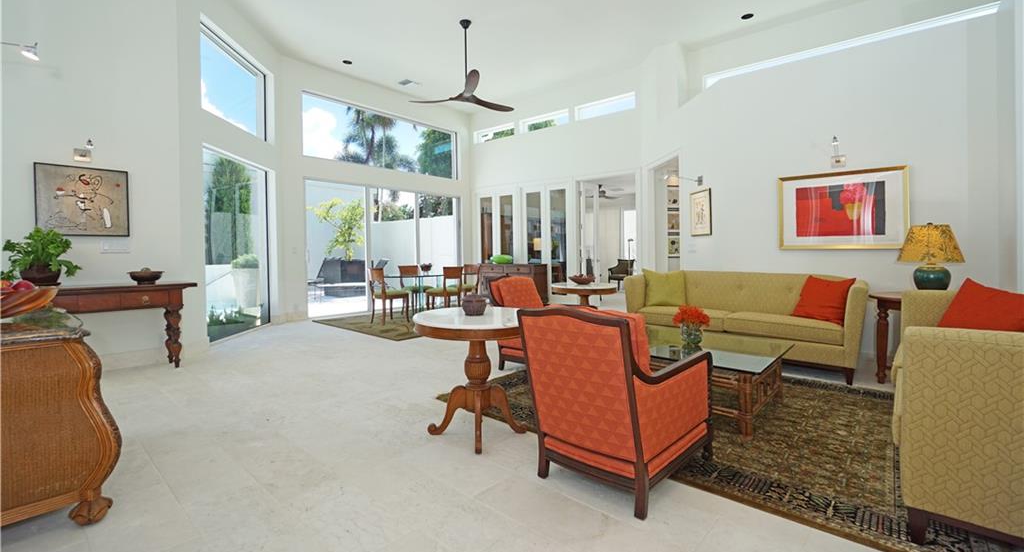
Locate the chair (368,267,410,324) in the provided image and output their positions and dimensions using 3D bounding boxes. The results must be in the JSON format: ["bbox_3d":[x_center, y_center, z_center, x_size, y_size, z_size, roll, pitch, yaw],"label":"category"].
[{"bbox_3d":[-2.034,0.320,7.056,0.456,0.895,0.553,2,4,42],"label":"chair"}]

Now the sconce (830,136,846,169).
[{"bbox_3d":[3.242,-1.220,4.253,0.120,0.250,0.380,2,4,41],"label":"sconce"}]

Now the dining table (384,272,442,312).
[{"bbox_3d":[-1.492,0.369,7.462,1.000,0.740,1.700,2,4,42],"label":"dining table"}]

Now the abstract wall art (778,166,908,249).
[{"bbox_3d":[3.346,-0.664,4.377,1.060,0.810,0.040,2,4,41],"label":"abstract wall art"}]

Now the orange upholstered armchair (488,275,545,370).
[{"bbox_3d":[0.333,0.480,4.244,0.840,0.880,0.680,1,3,31],"label":"orange upholstered armchair"}]

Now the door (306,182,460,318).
[{"bbox_3d":[-2.481,-0.568,8.959,0.108,2.495,3.591,2,4,42],"label":"door"}]

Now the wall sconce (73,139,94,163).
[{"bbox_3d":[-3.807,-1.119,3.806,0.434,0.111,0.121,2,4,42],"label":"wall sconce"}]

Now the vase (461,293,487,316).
[{"bbox_3d":[-0.228,0.179,2.604,0.148,0.105,0.148,0,3,0],"label":"vase"}]

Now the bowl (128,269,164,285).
[{"bbox_3d":[-3.593,0.015,4.192,0.270,0.155,0.270,2,4,45],"label":"bowl"}]

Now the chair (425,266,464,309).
[{"bbox_3d":[-1.161,0.307,7.228,0.540,0.890,0.470,2,4,42],"label":"chair"}]

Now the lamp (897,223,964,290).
[{"bbox_3d":[3.648,-0.153,3.718,0.430,0.610,0.430,2,4,41],"label":"lamp"}]

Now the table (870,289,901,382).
[{"bbox_3d":[3.500,0.529,3.569,0.738,0.729,0.738,2,4,42],"label":"table"}]

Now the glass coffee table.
[{"bbox_3d":[1.316,0.719,3.200,1.194,0.414,1.009,2,4,42],"label":"glass coffee table"}]

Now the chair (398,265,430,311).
[{"bbox_3d":[-1.729,0.283,7.808,0.575,0.895,0.456,2,4,42],"label":"chair"}]

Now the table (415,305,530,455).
[{"bbox_3d":[-0.208,0.599,2.586,0.749,0.732,0.749,0,3,0],"label":"table"}]

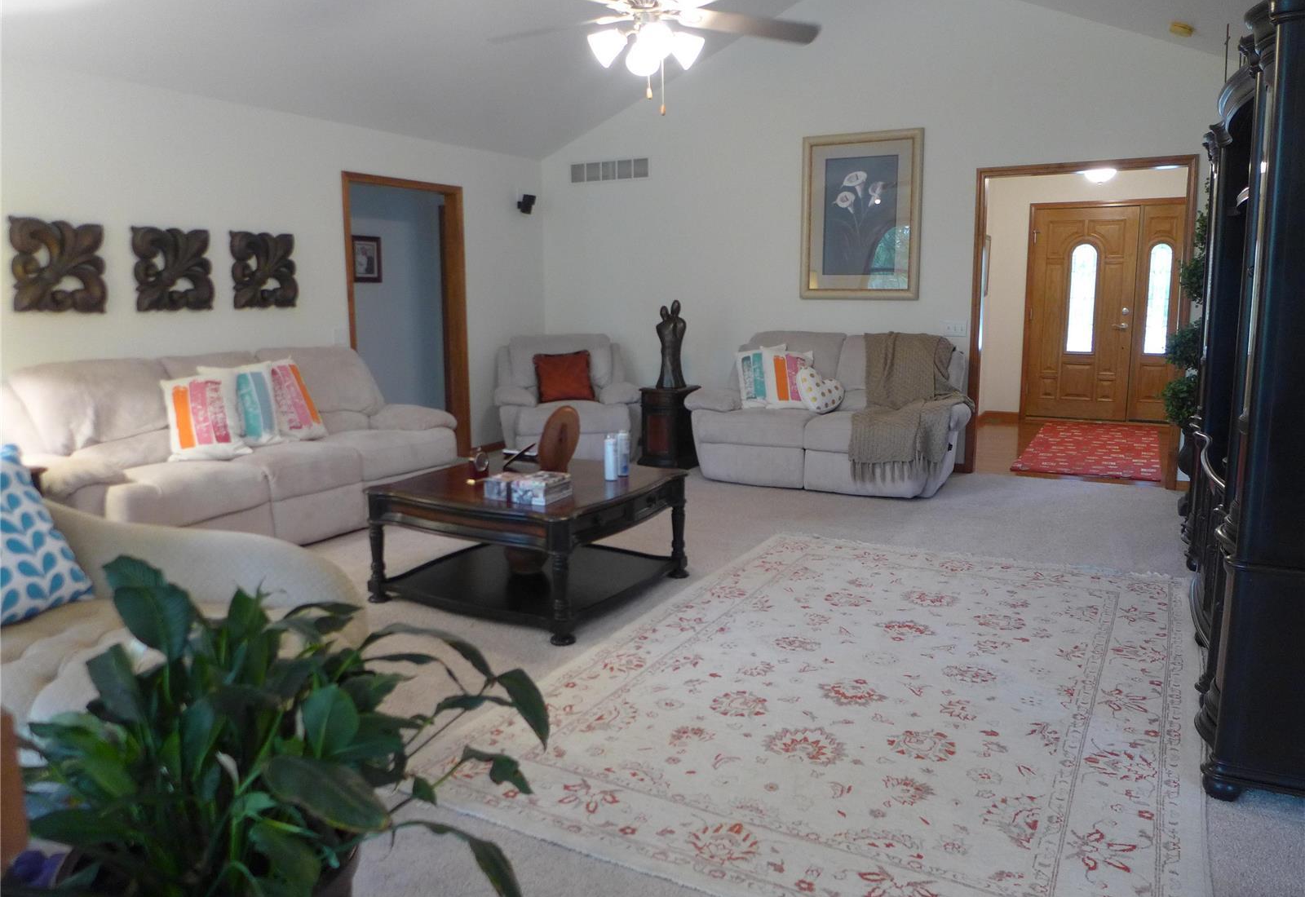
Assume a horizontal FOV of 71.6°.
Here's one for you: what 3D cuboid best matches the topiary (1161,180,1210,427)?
[{"bbox_3d":[3.058,-0.761,4.934,0.420,1.350,0.420,5,11,29],"label":"topiary"}]

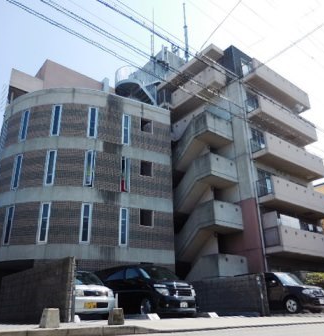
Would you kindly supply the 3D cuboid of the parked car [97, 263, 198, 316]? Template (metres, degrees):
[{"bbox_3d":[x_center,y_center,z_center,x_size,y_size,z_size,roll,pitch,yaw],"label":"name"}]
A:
[{"bbox_3d":[-0.705,5.120,13.392,1.810,1.920,4.800,16,-29,-35],"label":"parked car"}]

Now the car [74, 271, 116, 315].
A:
[{"bbox_3d":[-2.986,4.262,10.802,1.475,1.500,3.400,16,-29,-35],"label":"car"}]

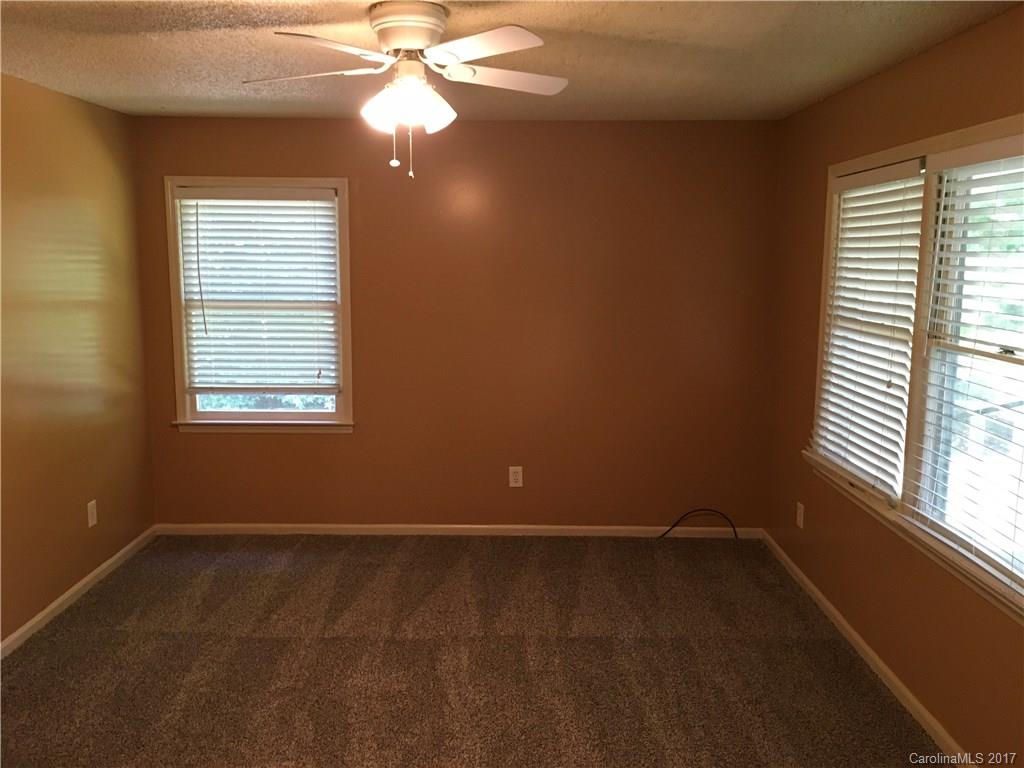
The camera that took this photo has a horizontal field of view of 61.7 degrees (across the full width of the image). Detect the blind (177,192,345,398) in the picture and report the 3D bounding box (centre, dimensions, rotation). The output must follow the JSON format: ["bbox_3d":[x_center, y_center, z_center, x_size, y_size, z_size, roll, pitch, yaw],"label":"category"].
[{"bbox_3d":[-1.438,-0.525,4.938,0.908,1.157,0.060,0,9,0],"label":"blind"}]

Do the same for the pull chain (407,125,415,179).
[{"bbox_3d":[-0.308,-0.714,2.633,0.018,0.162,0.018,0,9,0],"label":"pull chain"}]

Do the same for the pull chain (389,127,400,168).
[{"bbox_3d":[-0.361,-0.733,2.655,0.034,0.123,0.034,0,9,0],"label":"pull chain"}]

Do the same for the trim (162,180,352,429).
[{"bbox_3d":[-1.444,-0.451,4.936,1.053,1.438,0.084,0,9,0],"label":"trim"}]

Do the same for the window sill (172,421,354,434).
[{"bbox_3d":[-1.454,0.251,5.035,1.065,0.071,0.084,0,9,0],"label":"window sill"}]

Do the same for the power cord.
[{"bbox_3d":[1.115,0.835,5.089,0.476,0.177,0.050,0,9,0],"label":"power cord"}]

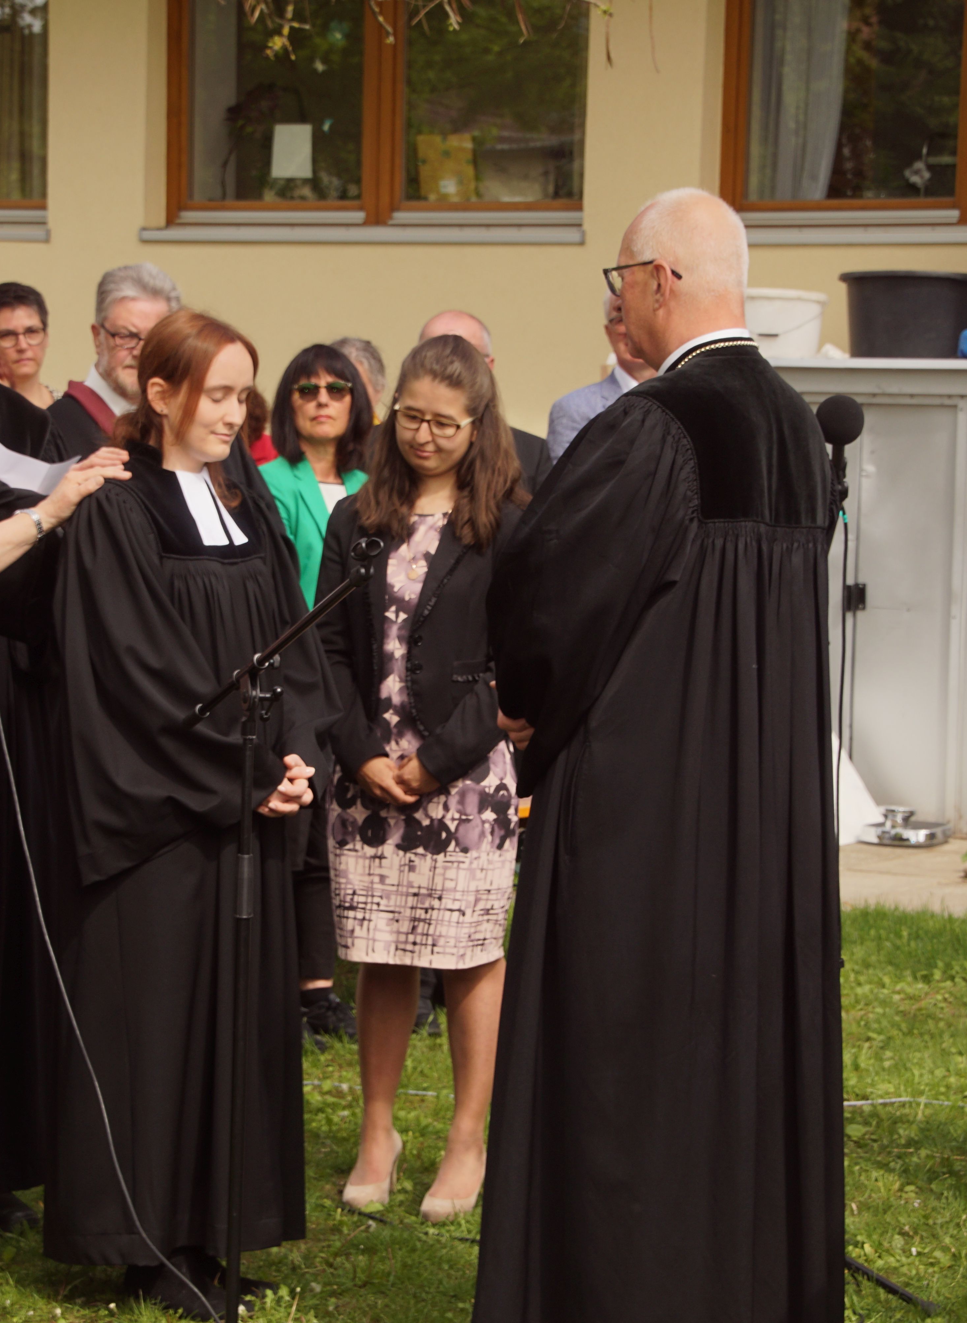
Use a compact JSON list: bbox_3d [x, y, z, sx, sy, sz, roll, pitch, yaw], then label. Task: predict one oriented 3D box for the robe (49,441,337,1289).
[{"bbox_3d":[-0.491,0.329,6.822,0.520,1.359,0.400,-4,8,-42],"label":"robe"}]

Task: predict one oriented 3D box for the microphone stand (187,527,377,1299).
[{"bbox_3d":[-0.329,0.471,6.253,0.580,1.325,0.560,2,6,3],"label":"microphone stand"}]

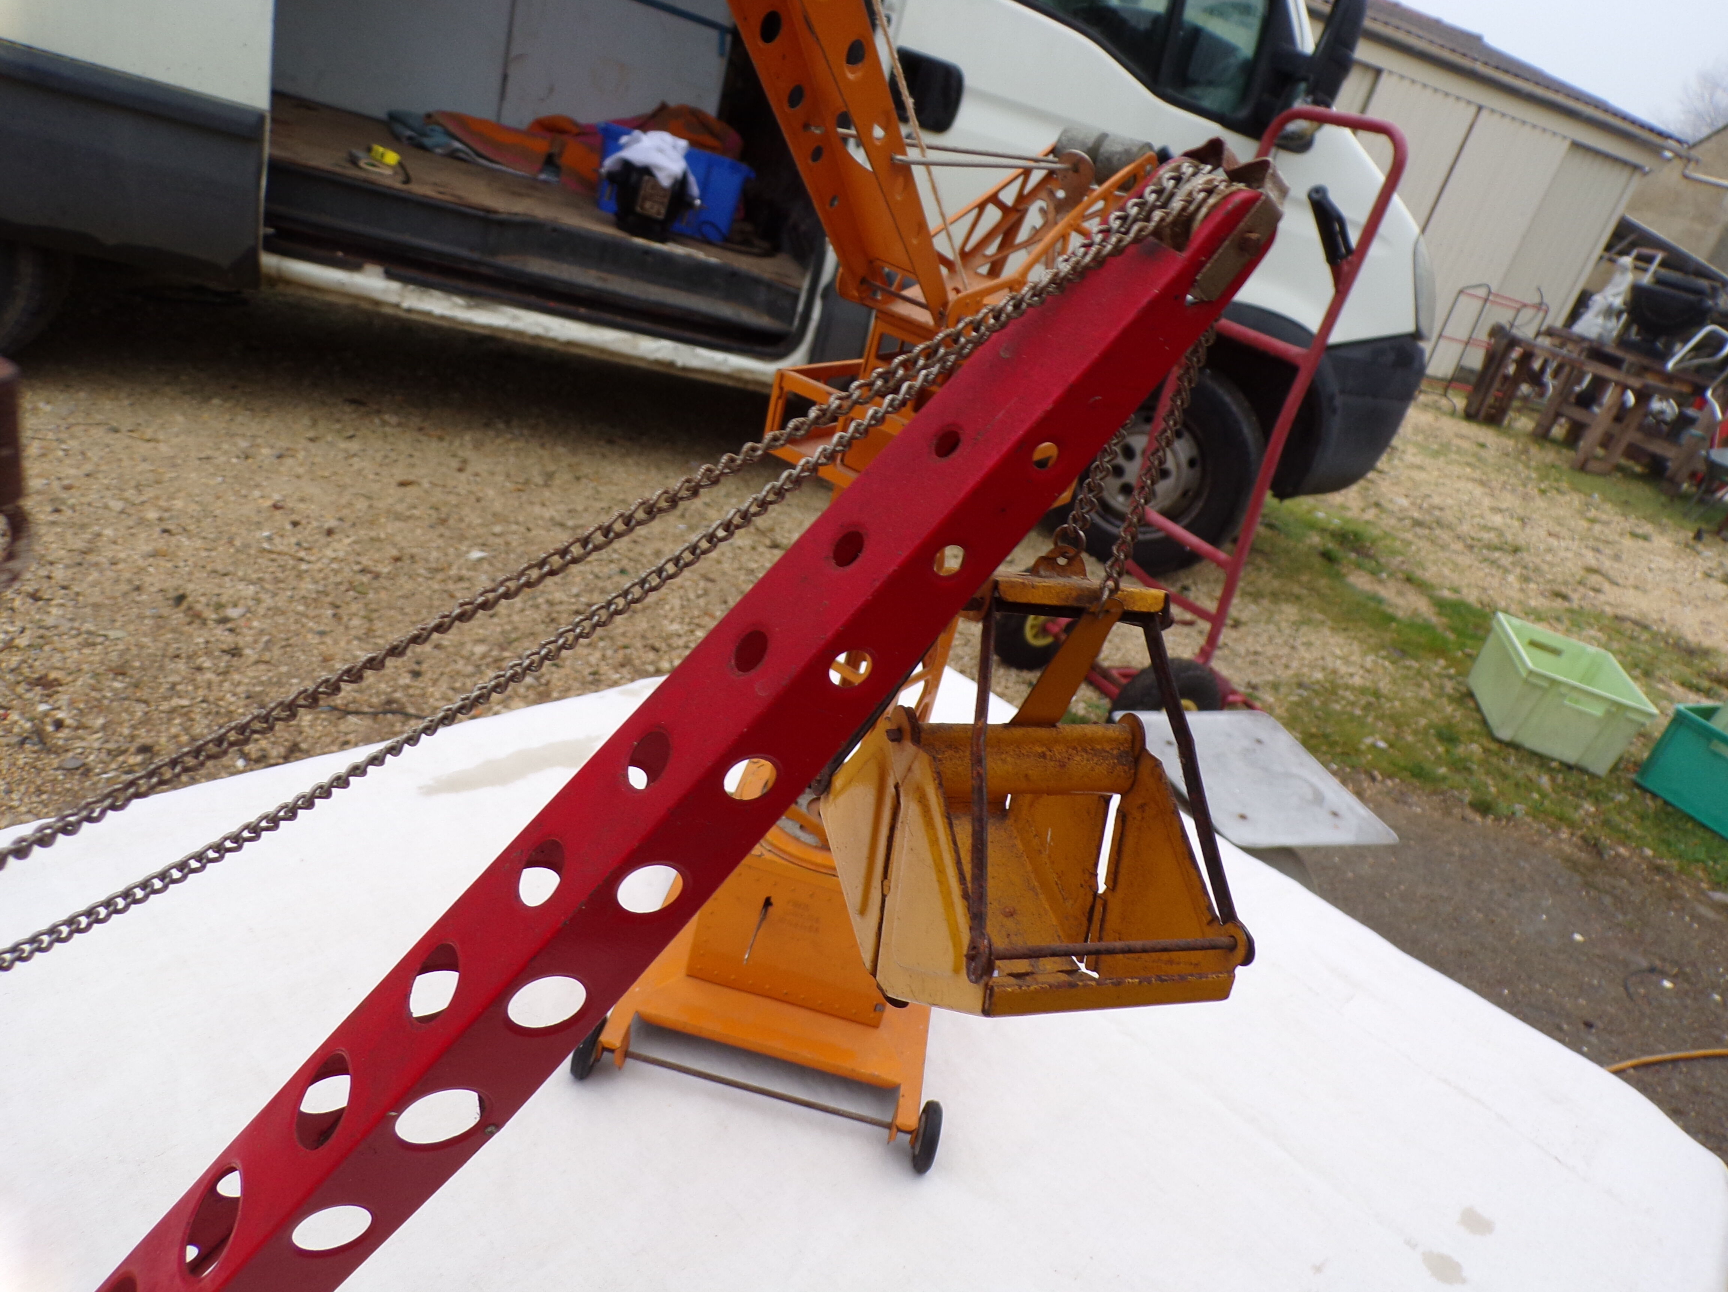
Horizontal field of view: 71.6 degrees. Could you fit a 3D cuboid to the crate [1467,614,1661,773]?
[{"bbox_3d":[2.184,0.154,3.801,0.370,0.254,0.500,21,26,8],"label":"crate"}]

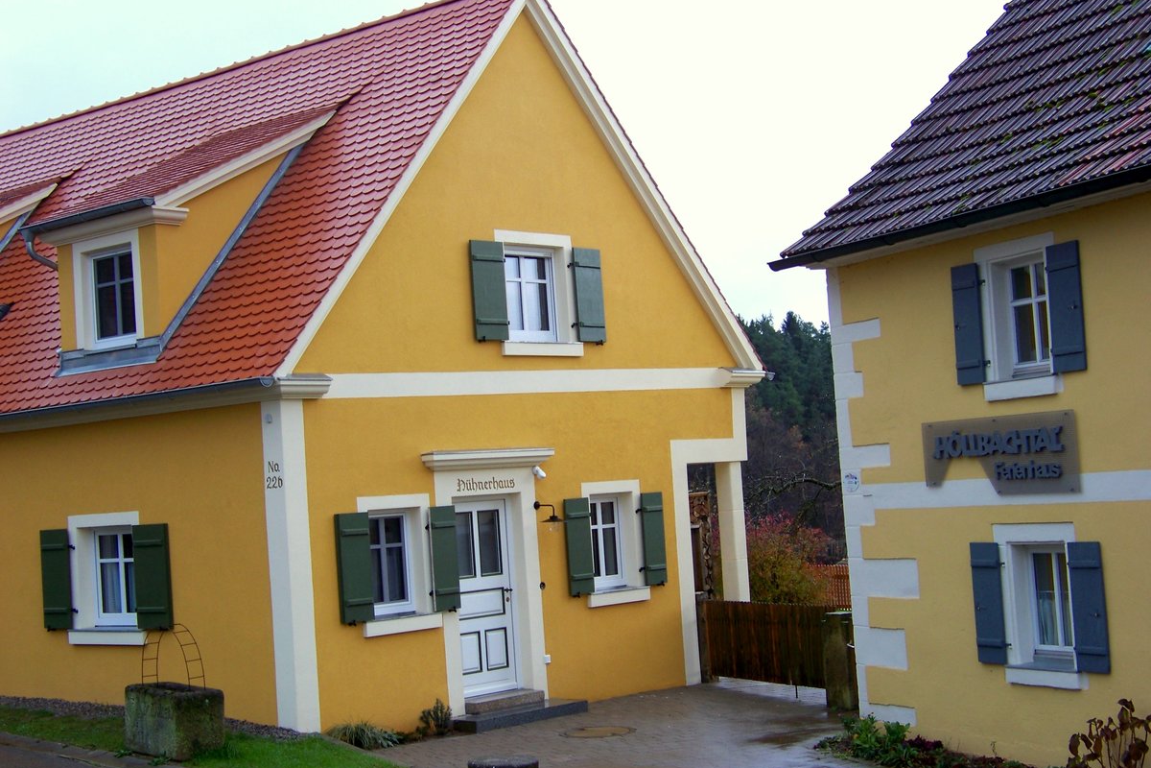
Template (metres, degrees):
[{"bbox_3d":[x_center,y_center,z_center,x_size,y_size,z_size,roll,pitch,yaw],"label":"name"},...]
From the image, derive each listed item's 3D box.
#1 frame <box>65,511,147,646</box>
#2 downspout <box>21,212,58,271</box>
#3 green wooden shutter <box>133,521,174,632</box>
[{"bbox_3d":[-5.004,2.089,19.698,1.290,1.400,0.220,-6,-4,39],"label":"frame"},{"bbox_3d":[-5.835,-1.460,19.979,0.286,0.580,0.370,-6,-4,43],"label":"downspout"},{"bbox_3d":[-4.212,1.923,18.213,0.521,1.040,0.045,-6,-4,43],"label":"green wooden shutter"}]

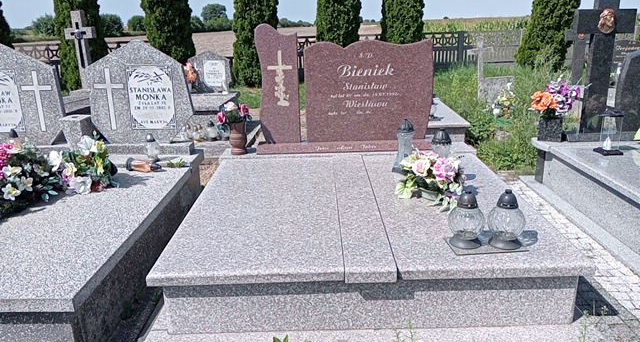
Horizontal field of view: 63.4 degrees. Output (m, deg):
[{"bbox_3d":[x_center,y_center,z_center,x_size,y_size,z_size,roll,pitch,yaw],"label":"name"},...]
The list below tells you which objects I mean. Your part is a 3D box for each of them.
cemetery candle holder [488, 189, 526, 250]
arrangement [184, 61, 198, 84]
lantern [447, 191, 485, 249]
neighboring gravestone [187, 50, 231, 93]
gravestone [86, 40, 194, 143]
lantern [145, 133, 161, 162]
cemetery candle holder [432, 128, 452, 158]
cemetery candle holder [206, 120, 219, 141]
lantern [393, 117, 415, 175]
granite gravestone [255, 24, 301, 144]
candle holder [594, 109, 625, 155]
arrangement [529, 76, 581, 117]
[{"bbox_3d":[0.882,0.218,2.436,0.176,0.262,0.176,-1,16,0],"label":"cemetery candle holder"},{"bbox_3d":[-1.976,-1.495,7.900,0.250,0.340,0.220,-1,16,0],"label":"arrangement"},{"bbox_3d":[0.701,0.220,2.454,0.175,0.255,0.175,-1,16,0],"label":"lantern"},{"bbox_3d":[-1.440,-1.305,6.758,0.572,0.547,0.091,-1,17,0],"label":"neighboring gravestone"},{"bbox_3d":[-1.359,-0.594,3.922,0.769,0.778,0.073,-1,17,1],"label":"gravestone"},{"bbox_3d":[-1.242,-0.179,3.808,0.105,0.190,0.105,-6,18,-14],"label":"lantern"},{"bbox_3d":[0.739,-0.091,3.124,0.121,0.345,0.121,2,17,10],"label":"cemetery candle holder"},{"bbox_3d":[-1.201,-0.454,5.800,0.135,0.235,0.135,-1,16,0],"label":"cemetery candle holder"},{"bbox_3d":[0.558,-0.166,3.354,0.155,0.354,0.155,-4,17,-9],"label":"lantern"},{"bbox_3d":[-0.307,-0.634,3.817,0.324,0.873,0.081,-1,17,0],"label":"granite gravestone"},{"bbox_3d":[2.059,-0.288,3.676,0.166,0.330,0.166,0,17,5],"label":"candle holder"},{"bbox_3d":[2.111,-0.665,4.620,0.440,0.370,0.340,-1,16,0],"label":"arrangement"}]

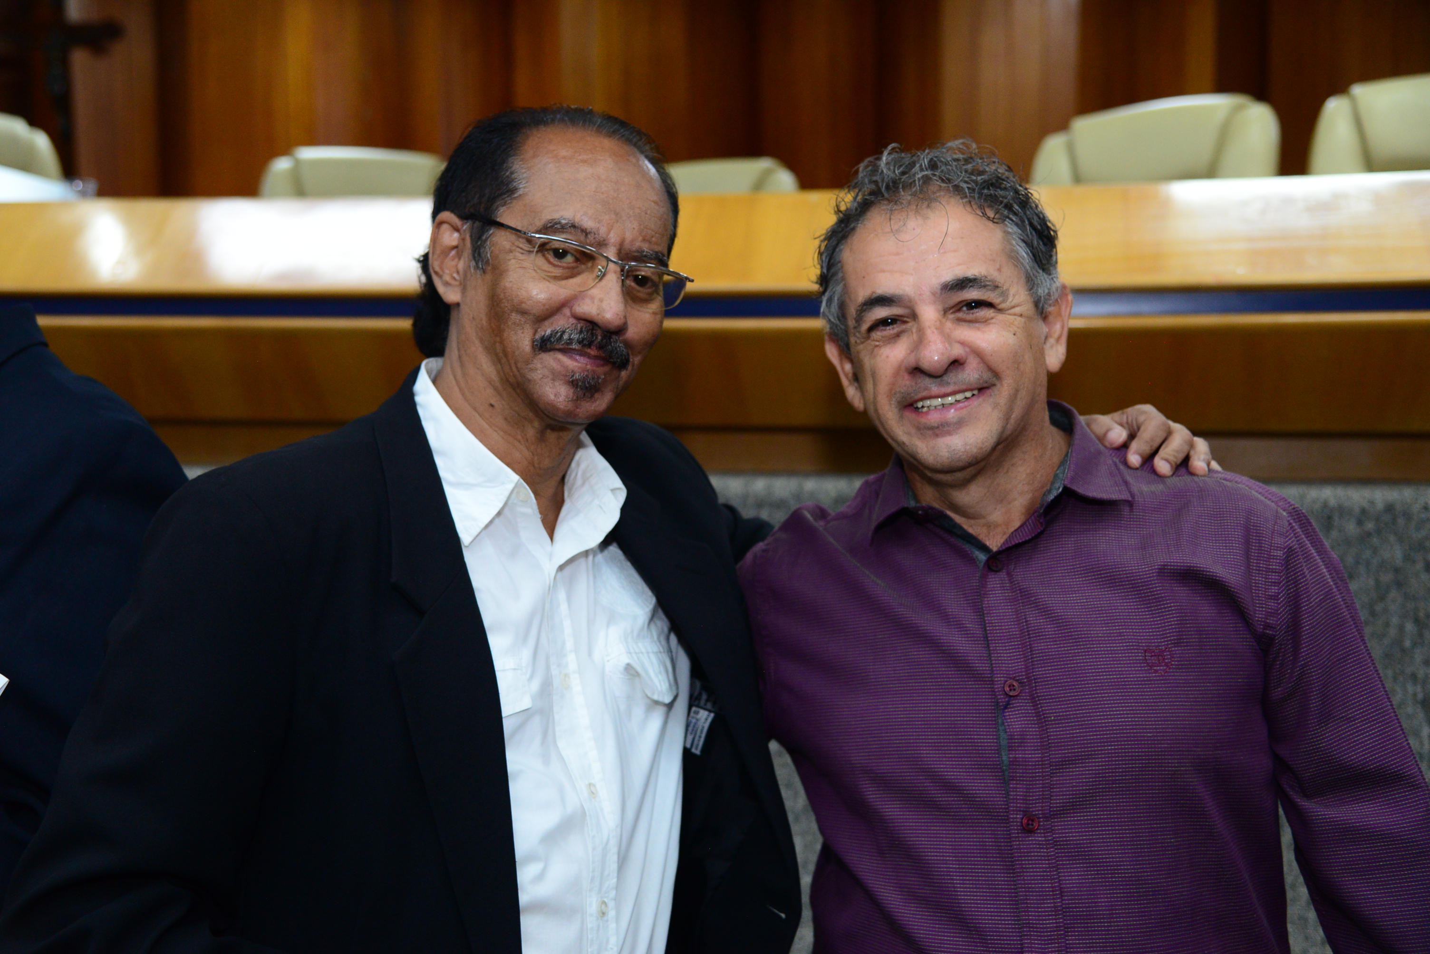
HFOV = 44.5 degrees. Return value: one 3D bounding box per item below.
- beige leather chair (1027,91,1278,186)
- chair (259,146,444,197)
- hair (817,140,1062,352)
[{"bbox_3d":[0.790,-0.218,3.542,0.630,1.150,0.670,2,5,36],"label":"beige leather chair"},{"bbox_3d":[-0.763,-0.261,4.321,0.630,1.150,0.670,-3,5,-28],"label":"chair"},{"bbox_3d":[0.179,-0.172,1.385,0.185,0.195,0.200,-10,4,11],"label":"hair"}]

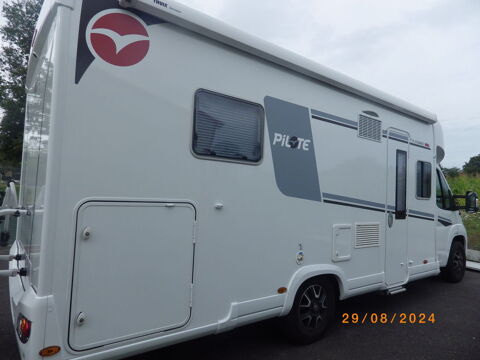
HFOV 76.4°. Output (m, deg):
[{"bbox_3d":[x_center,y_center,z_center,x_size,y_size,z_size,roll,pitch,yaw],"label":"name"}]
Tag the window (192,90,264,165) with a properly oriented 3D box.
[{"bbox_3d":[-0.063,-0.403,2.438,0.685,0.530,0.040,5,-4,-36],"label":"window"}]

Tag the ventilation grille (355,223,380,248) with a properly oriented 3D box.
[{"bbox_3d":[1.497,0.643,3.546,0.525,0.285,0.035,5,-4,-36],"label":"ventilation grille"}]

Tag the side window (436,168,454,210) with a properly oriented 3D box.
[{"bbox_3d":[3.442,0.164,5.143,0.850,0.700,0.070,5,-4,-36],"label":"side window"}]

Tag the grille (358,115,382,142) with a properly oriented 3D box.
[{"bbox_3d":[1.558,-0.608,3.615,0.520,0.285,0.035,5,-4,-36],"label":"grille"}]

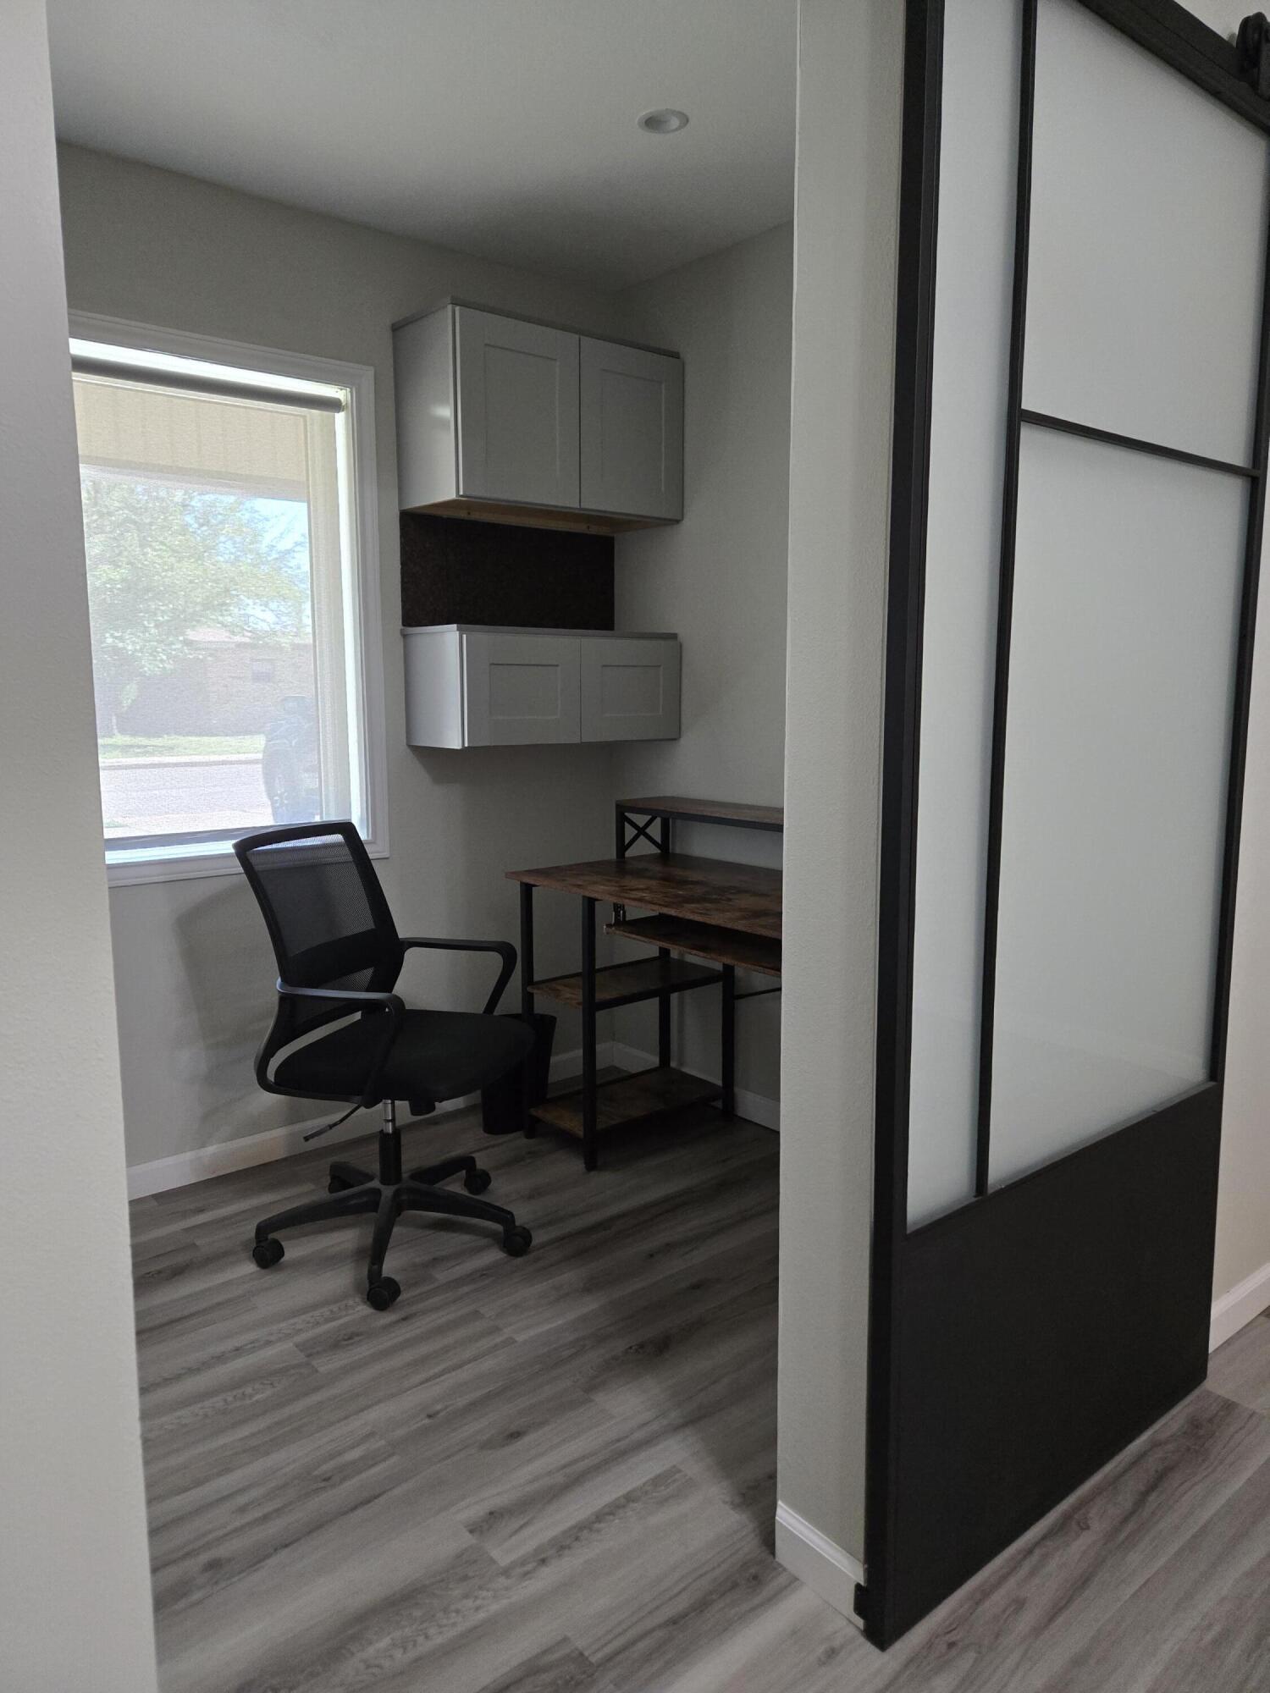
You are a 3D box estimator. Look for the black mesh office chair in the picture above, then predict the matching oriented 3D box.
[{"bbox_3d":[-0.546,0.440,2.543,0.630,0.955,0.610,4,9,27],"label":"black mesh office chair"}]

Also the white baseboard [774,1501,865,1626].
[{"bbox_3d":[0.264,1.011,1.583,0.016,0.083,0.164,-7,10,-39],"label":"white baseboard"}]

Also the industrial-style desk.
[{"bbox_3d":[0.230,0.405,2.919,0.590,0.910,1.200,-7,10,-39],"label":"industrial-style desk"}]

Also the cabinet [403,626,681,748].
[{"bbox_3d":[-0.256,-0.459,3.255,0.756,0.314,0.332,-7,10,-39],"label":"cabinet"}]

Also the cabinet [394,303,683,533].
[{"bbox_3d":[-0.250,-1.176,3.178,0.758,0.473,0.307,-7,10,-39],"label":"cabinet"}]

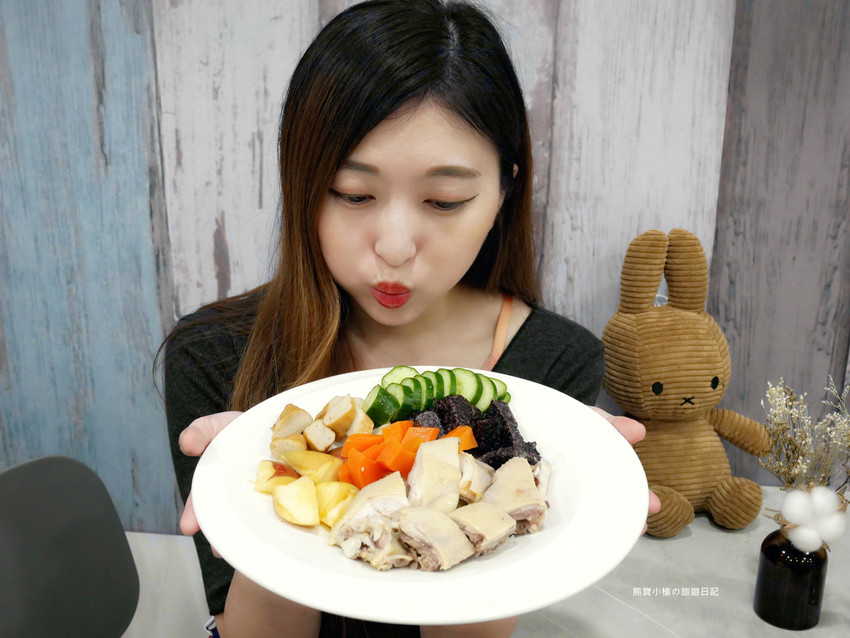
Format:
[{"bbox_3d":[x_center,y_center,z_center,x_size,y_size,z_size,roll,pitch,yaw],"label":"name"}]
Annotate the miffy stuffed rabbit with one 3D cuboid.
[{"bbox_3d":[0.283,0.070,1.099,0.187,0.325,0.165,-4,14,-6],"label":"miffy stuffed rabbit"}]

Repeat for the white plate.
[{"bbox_3d":[-0.002,0.108,0.630,0.285,0.032,0.285,1,24,0],"label":"white plate"}]

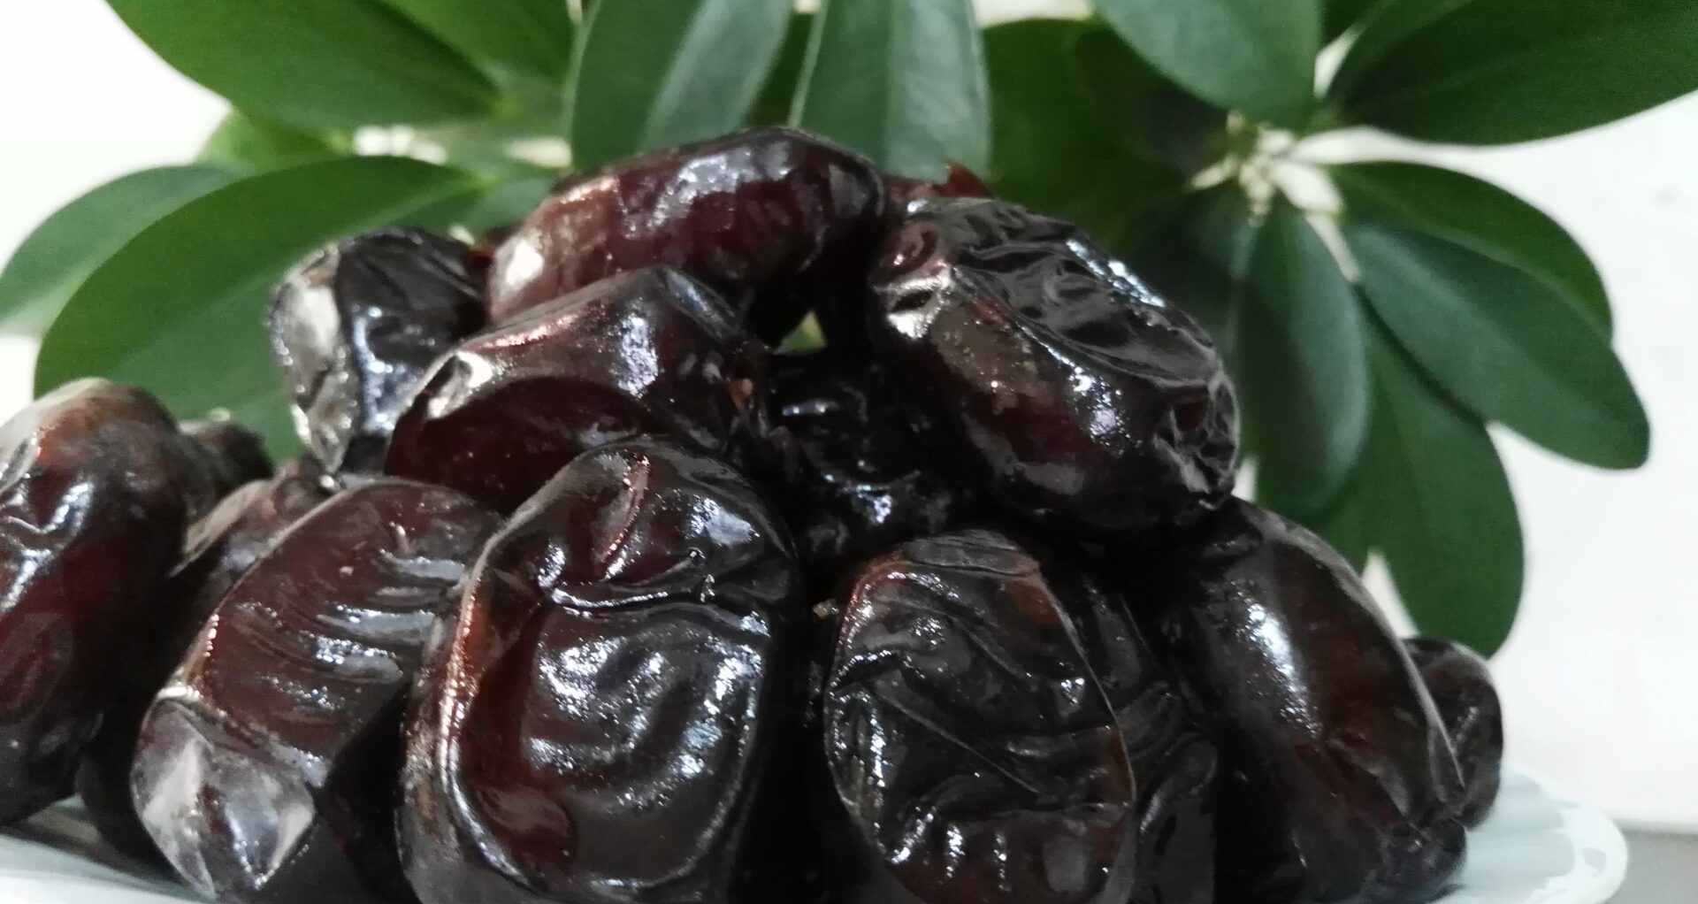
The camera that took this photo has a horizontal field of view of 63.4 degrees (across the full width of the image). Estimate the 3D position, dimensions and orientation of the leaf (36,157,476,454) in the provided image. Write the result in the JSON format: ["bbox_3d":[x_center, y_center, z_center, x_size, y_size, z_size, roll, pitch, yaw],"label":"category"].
[{"bbox_3d":[-0.111,-0.025,0.263,0.090,0.052,0.015,-27,-26,-5],"label":"leaf"}]

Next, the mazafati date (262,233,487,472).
[{"bbox_3d":[-0.050,-0.011,0.148,0.021,0.025,0.035,0,13,19],"label":"mazafati date"}]

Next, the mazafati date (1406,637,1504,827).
[{"bbox_3d":[0.063,0.032,0.156,0.024,0.022,0.032,-1,-3,22],"label":"mazafati date"}]

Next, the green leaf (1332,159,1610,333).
[{"bbox_3d":[0.136,-0.042,0.300,0.071,0.030,0.016,30,-6,0],"label":"green leaf"}]

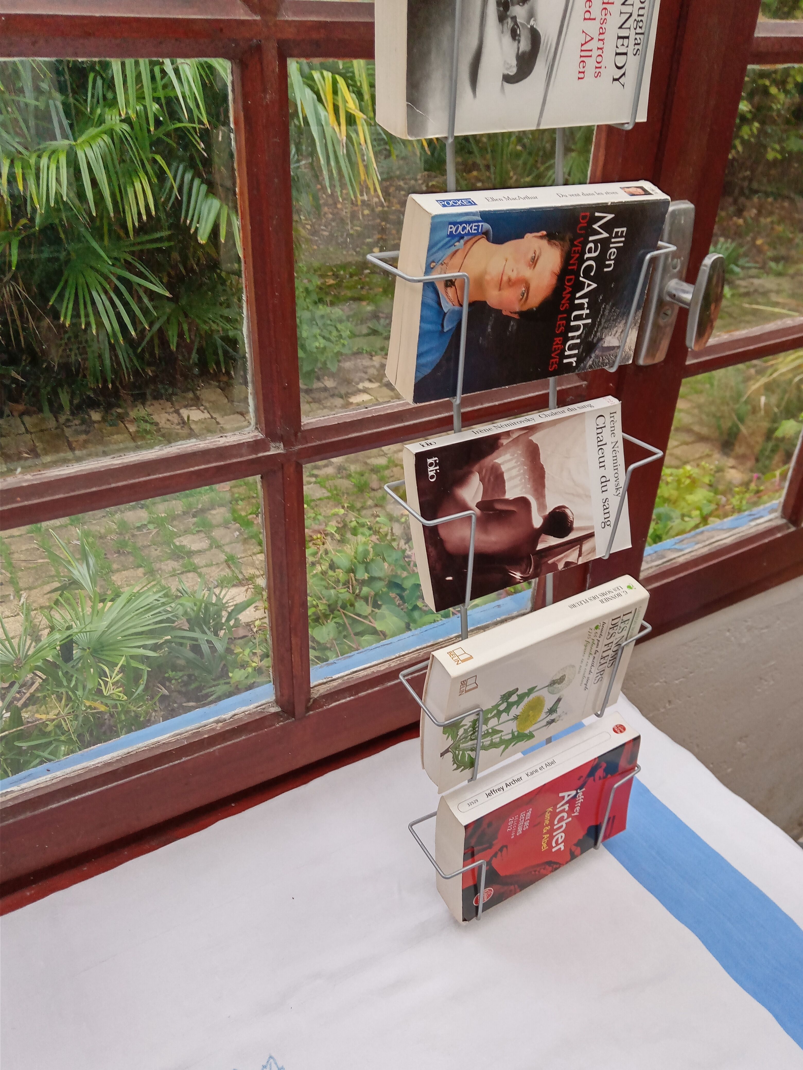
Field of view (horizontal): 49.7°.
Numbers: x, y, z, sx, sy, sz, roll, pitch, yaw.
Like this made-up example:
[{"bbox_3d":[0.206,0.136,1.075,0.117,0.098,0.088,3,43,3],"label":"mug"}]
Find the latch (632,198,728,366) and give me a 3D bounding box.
[{"bbox_3d":[0.242,-0.206,0.742,0.033,0.141,0.055,-16,35,-27],"label":"latch"}]

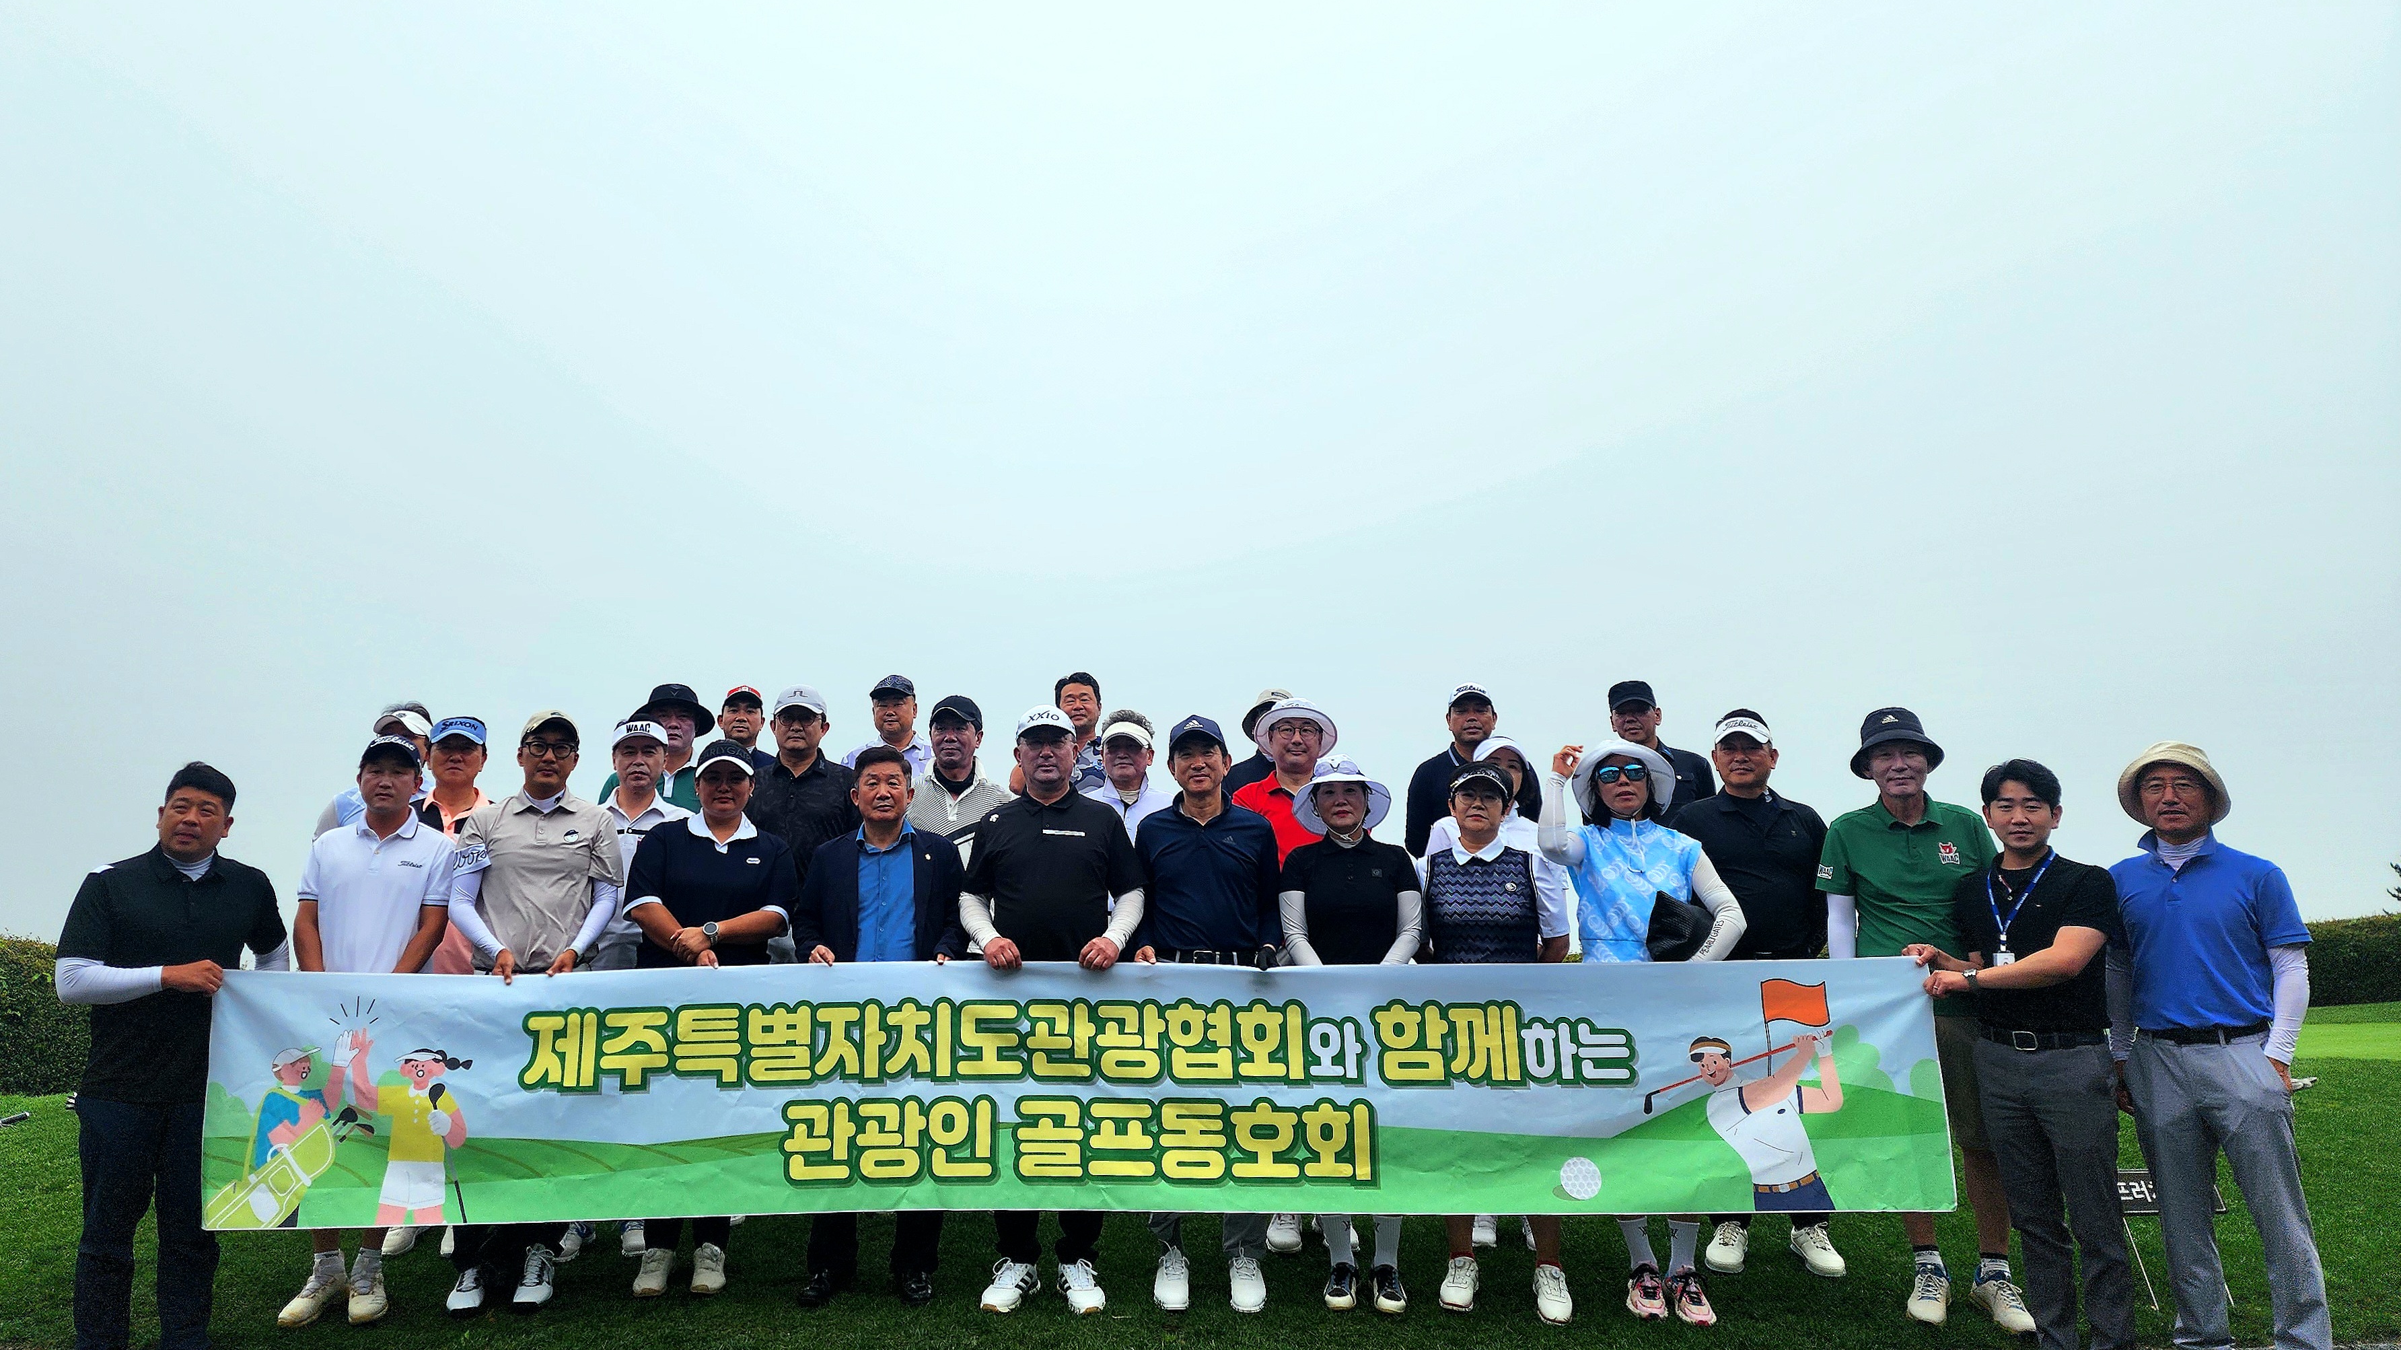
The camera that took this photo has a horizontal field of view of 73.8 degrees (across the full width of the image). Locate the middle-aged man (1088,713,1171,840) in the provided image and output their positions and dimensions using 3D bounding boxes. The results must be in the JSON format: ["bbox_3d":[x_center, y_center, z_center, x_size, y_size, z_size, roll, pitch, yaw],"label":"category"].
[{"bbox_3d":[-0.257,0.994,5.697,0.540,1.757,0.320,0,-11,0],"label":"middle-aged man"}]

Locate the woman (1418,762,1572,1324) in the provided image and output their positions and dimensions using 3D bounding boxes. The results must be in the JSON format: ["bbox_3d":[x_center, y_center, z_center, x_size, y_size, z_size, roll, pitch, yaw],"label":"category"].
[{"bbox_3d":[0.886,1.072,4.832,0.470,1.620,0.360,-2,-10,12],"label":"woman"}]

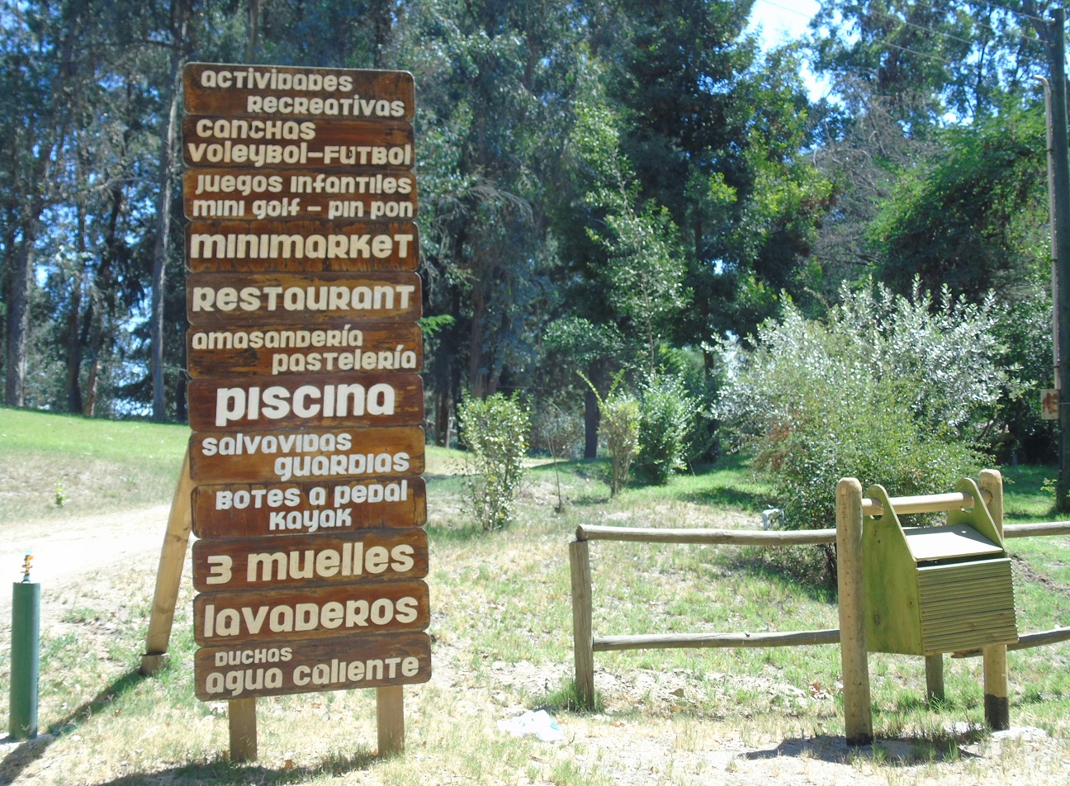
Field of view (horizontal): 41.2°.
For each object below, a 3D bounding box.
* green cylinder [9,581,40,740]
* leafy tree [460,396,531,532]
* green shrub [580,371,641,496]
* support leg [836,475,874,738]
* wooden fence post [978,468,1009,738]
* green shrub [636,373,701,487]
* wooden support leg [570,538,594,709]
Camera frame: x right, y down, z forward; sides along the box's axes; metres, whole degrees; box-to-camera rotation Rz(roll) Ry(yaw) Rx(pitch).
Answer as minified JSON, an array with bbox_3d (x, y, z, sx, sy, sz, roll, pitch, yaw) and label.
[{"bbox_3d":[-2.149,1.126,5.995,0.112,0.651,0.112,1,1,0],"label":"green cylinder"},{"bbox_3d":[-0.399,0.667,13.991,0.720,1.325,0.700,-1,1,-2],"label":"leafy tree"},{"bbox_3d":[0.936,0.499,17.589,0.740,1.536,0.660,-1,1,3],"label":"green shrub"},{"bbox_3d":[1.324,0.907,5.892,0.108,1.098,0.108,-2,1,0],"label":"support leg"},{"bbox_3d":[1.975,0.888,6.112,0.105,1.117,0.105,-2,1,0],"label":"wooden fence post"},{"bbox_3d":[1.786,0.477,19.289,0.870,1.486,0.820,-1,1,5],"label":"green shrub"},{"bbox_3d":[0.216,1.056,6.495,0.085,0.766,0.085,-2,1,0],"label":"wooden support leg"}]

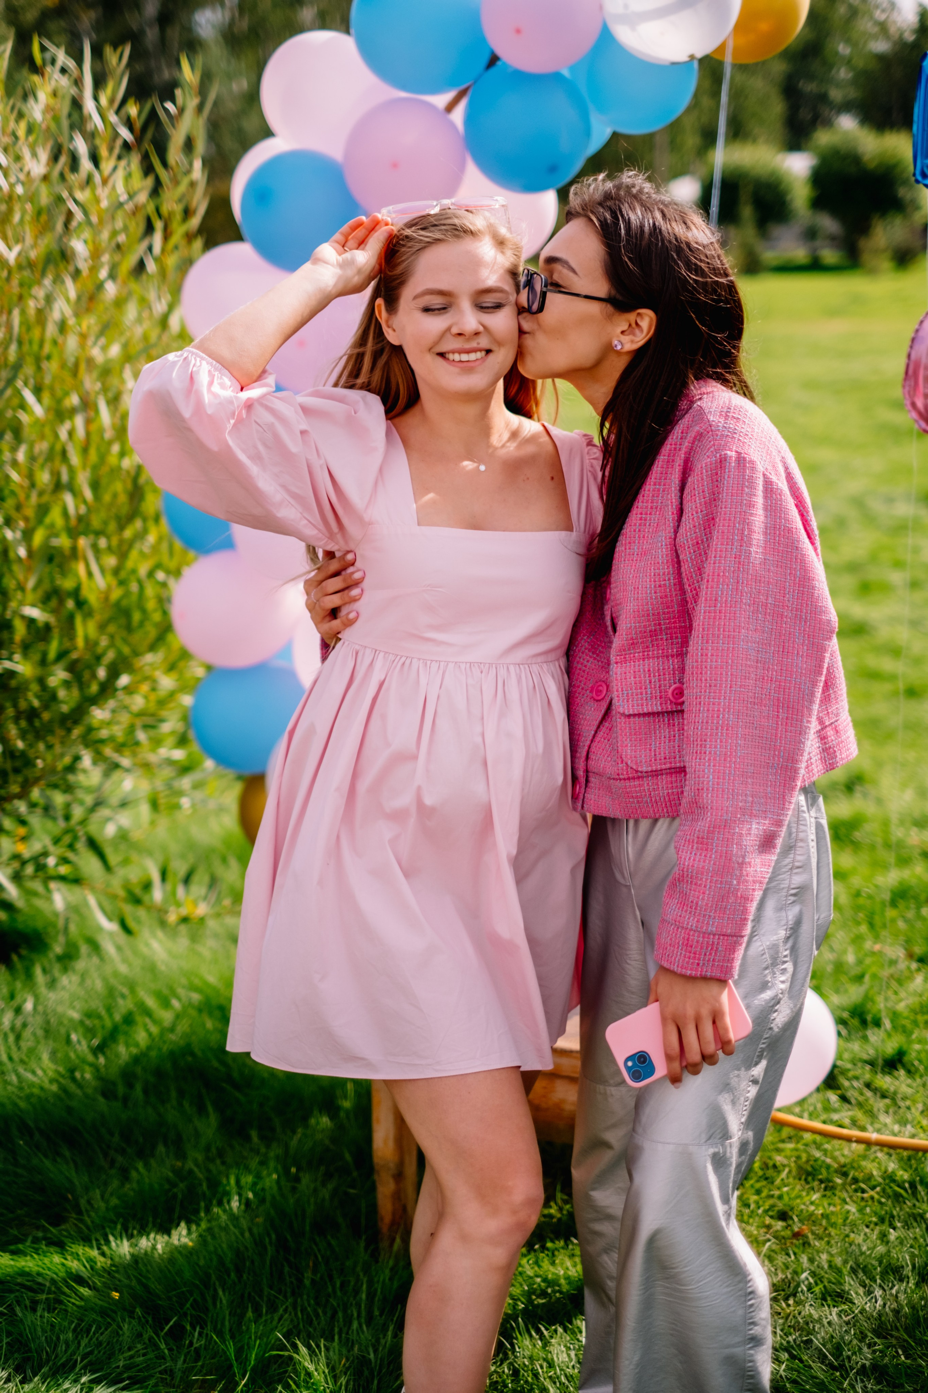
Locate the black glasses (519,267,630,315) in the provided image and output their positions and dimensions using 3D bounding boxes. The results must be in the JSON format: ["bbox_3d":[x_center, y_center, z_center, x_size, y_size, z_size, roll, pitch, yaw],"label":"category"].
[{"bbox_3d":[0.144,-0.443,2.292,0.143,0.050,0.140,7,12,-12],"label":"black glasses"}]

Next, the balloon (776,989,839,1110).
[{"bbox_3d":[0.544,0.615,3.650,0.240,0.240,0.240,0,13,0],"label":"balloon"}]

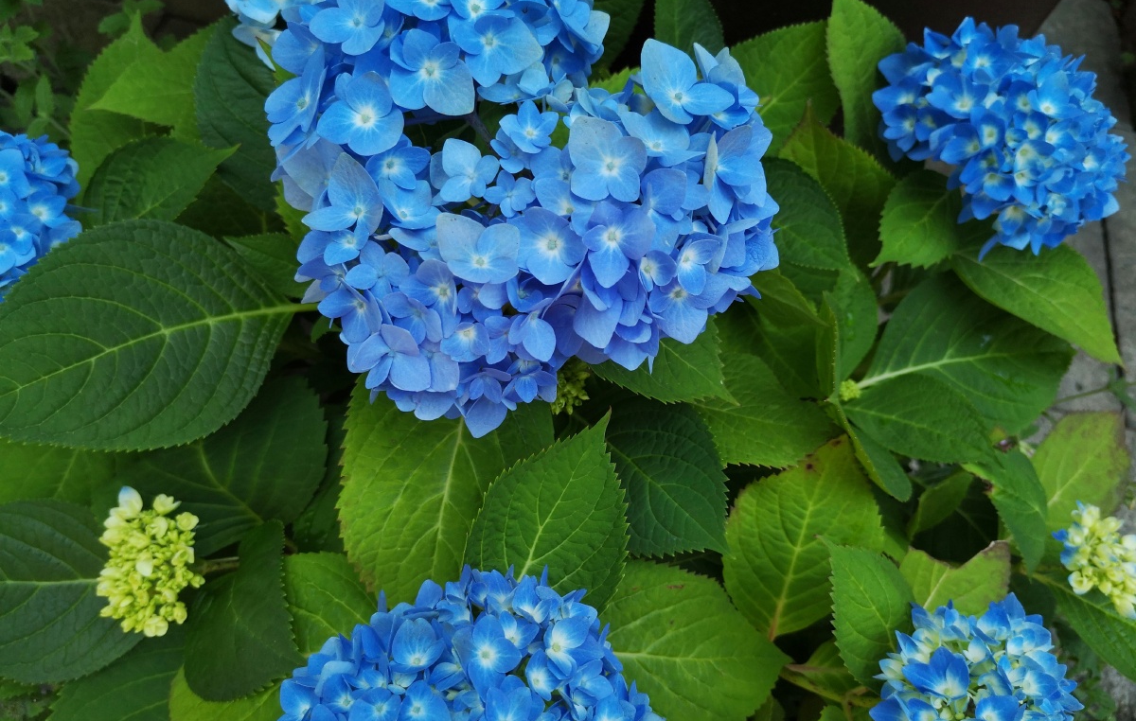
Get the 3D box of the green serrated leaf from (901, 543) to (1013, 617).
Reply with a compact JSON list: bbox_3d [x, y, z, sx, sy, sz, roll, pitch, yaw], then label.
[{"bbox_3d":[0.253,0.145,0.580,0.077,0.020,0.067,38,68,10],"label":"green serrated leaf"}]

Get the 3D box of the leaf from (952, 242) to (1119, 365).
[{"bbox_3d":[0.328,-0.041,0.620,0.077,0.028,0.131,-33,62,-29],"label":"leaf"}]

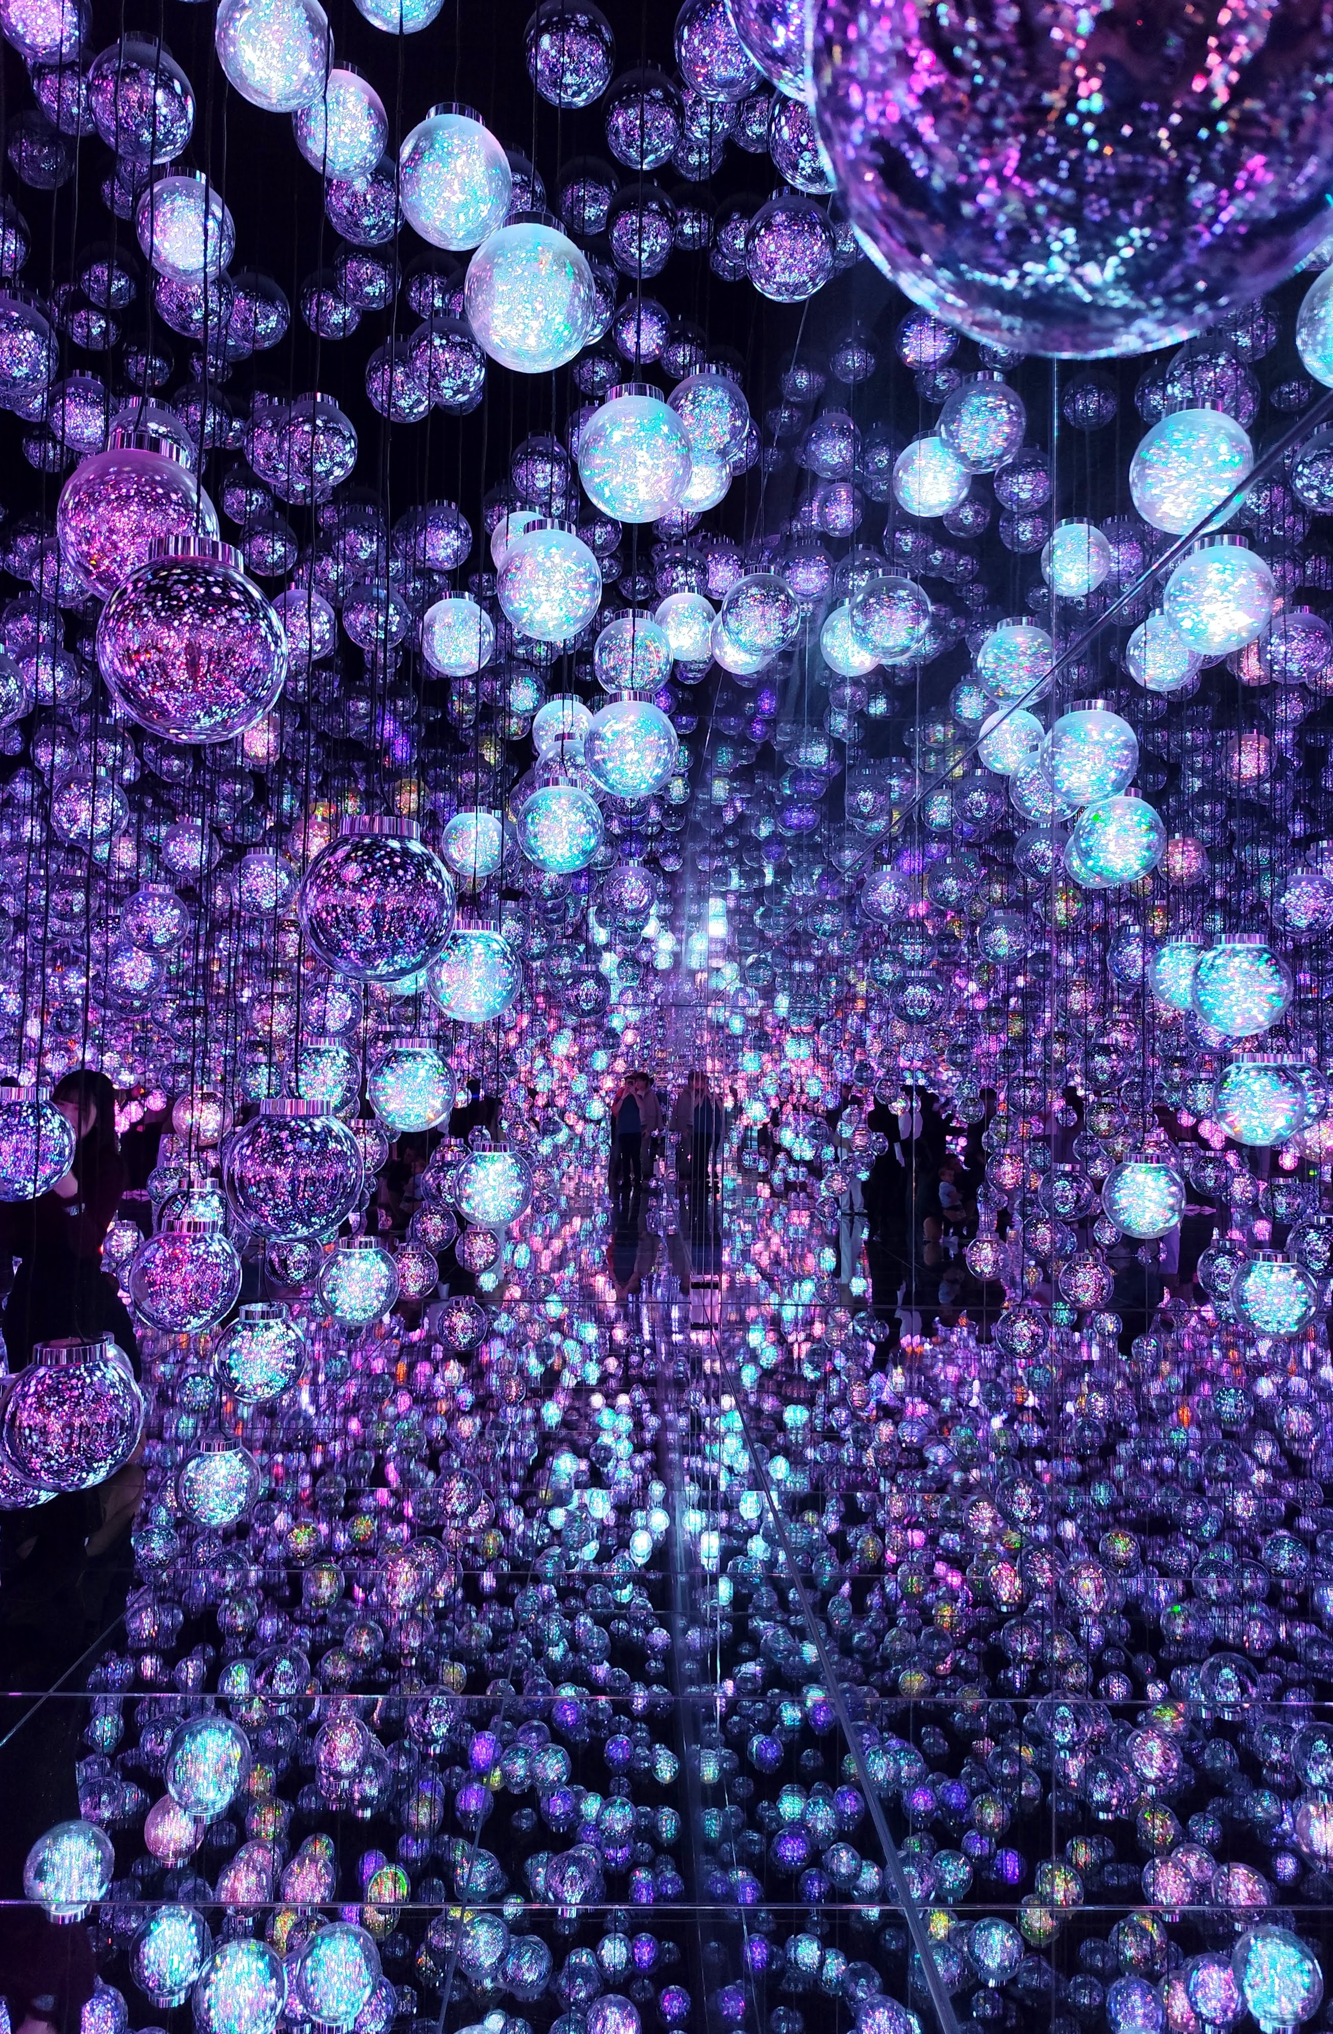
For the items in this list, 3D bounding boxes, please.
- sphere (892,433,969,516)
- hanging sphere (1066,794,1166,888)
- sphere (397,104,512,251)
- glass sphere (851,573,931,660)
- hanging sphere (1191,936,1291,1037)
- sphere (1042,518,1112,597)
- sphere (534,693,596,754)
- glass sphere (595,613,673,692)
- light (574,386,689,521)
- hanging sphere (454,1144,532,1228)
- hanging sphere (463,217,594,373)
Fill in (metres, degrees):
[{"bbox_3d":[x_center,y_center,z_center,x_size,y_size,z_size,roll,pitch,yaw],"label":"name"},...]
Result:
[{"bbox_3d":[0.801,-1.637,4.073,0.230,0.250,0.230,-1,-3,11],"label":"sphere"},{"bbox_3d":[1.273,-0.502,3.795,0.243,0.253,0.243,0,-3,19],"label":"hanging sphere"},{"bbox_3d":[-0.440,-1.748,2.832,0.230,0.250,0.230,0,-3,-9],"label":"sphere"},{"bbox_3d":[0.685,-1.220,4.108,0.243,0.253,0.243,1,-3,9],"label":"glass sphere"},{"bbox_3d":[1.427,-0.076,3.353,0.230,0.250,0.230,-1,-3,23],"label":"hanging sphere"},{"bbox_3d":[1.412,-1.577,4.650,0.230,0.250,0.230,-1,-3,17],"label":"sphere"},{"bbox_3d":[-0.357,-1.039,4.788,0.230,0.250,0.230,0,-3,-4],"label":"sphere"},{"bbox_3d":[-0.104,-1.142,4.272,0.243,0.253,0.243,1,-3,-2],"label":"glass sphere"},{"bbox_3d":[-0.064,-1.130,2.733,0.230,0.250,0.230,0,-3,-1],"label":"light"},{"bbox_3d":[-0.545,0.528,4.256,0.243,0.253,0.243,1,-3,-7],"label":"hanging sphere"},{"bbox_3d":[-0.258,-1.348,2.531,0.243,0.253,0.243,1,-3,-7],"label":"hanging sphere"}]

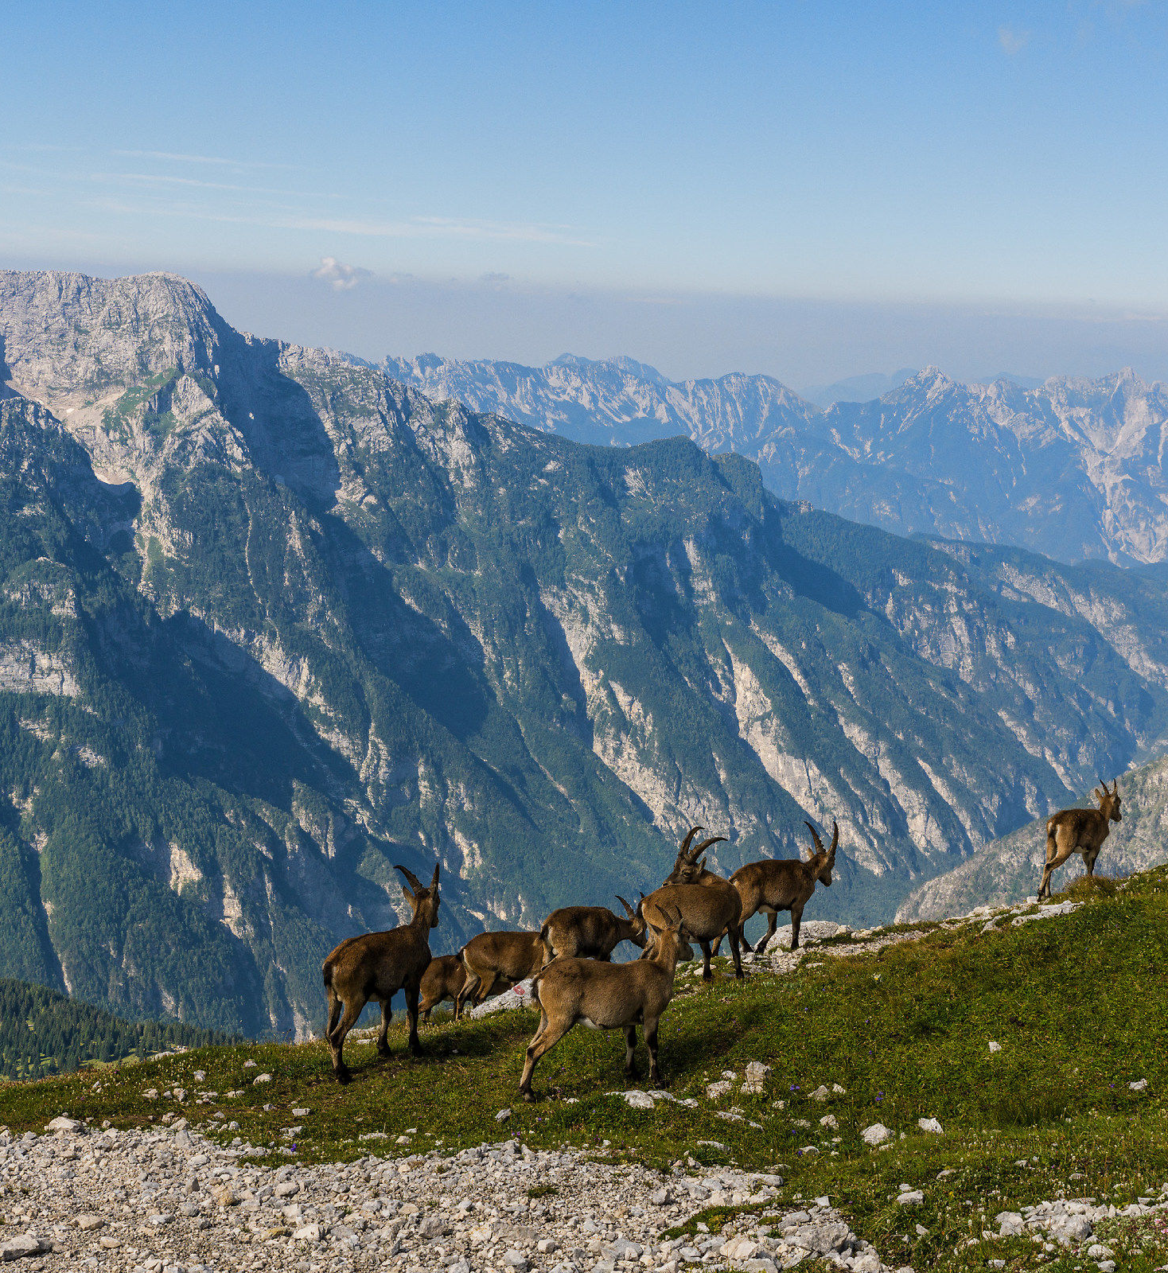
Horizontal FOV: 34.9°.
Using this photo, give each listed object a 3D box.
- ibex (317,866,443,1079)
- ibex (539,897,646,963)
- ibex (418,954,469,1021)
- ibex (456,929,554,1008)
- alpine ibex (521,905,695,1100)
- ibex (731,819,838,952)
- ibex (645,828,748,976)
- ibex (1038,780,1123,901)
[{"bbox_3d":[-1.231,2.023,11.300,0.360,1.150,1.120,10,12,36],"label":"ibex"},{"bbox_3d":[0.076,2.466,14.500,1.100,0.760,0.360,-7,14,-45],"label":"ibex"},{"bbox_3d":[-1.008,2.891,15.200,0.900,0.620,0.280,-7,14,-45],"label":"ibex"},{"bbox_3d":[-0.533,2.721,14.900,1.150,0.760,0.360,-5,12,-38],"label":"ibex"},{"bbox_3d":[0.136,2.134,10.900,1.120,1.040,0.350,-2,11,-24],"label":"alpine ibex"},{"bbox_3d":[1.661,2.095,15.600,1.150,1.050,0.360,-5,12,-38],"label":"ibex"},{"bbox_3d":[0.845,2.073,14.300,1.100,1.120,0.420,-6,13,-42],"label":"ibex"},{"bbox_3d":[4.369,1.783,16.300,0.330,0.970,1.050,10,12,37],"label":"ibex"}]

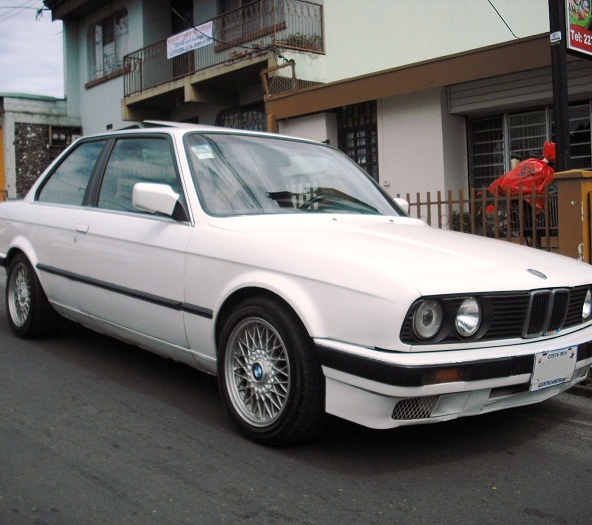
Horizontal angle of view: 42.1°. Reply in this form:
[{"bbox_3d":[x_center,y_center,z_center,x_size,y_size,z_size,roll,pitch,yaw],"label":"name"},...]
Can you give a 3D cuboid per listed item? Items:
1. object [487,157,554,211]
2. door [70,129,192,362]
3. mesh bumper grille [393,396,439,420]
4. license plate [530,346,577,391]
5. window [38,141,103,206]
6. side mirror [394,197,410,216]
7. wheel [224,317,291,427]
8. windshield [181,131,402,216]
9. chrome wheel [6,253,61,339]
[{"bbox_3d":[2.102,-0.740,7.196,0.460,0.500,0.580,-2,6,-39],"label":"object"},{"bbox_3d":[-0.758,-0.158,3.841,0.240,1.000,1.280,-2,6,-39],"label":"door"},{"bbox_3d":[0.403,0.494,2.592,0.190,0.072,0.050,-1,6,-30],"label":"mesh bumper grille"},{"bbox_3d":[0.964,0.400,2.876,0.300,0.151,0.012,-2,6,-39],"label":"license plate"},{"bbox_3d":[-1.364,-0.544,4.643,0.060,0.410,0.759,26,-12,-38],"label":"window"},{"bbox_3d":[0.611,-0.336,4.563,0.220,0.130,0.120,-2,6,-39],"label":"side mirror"},{"bbox_3d":[-0.102,0.427,3.053,0.160,0.425,0.425,-2,6,-39],"label":"wheel"},{"bbox_3d":[-0.022,-0.488,4.043,1.340,0.130,0.660,-2,45,-39],"label":"windshield"},{"bbox_3d":[-1.722,0.194,5.034,0.200,0.610,0.610,-2,6,-39],"label":"chrome wheel"}]

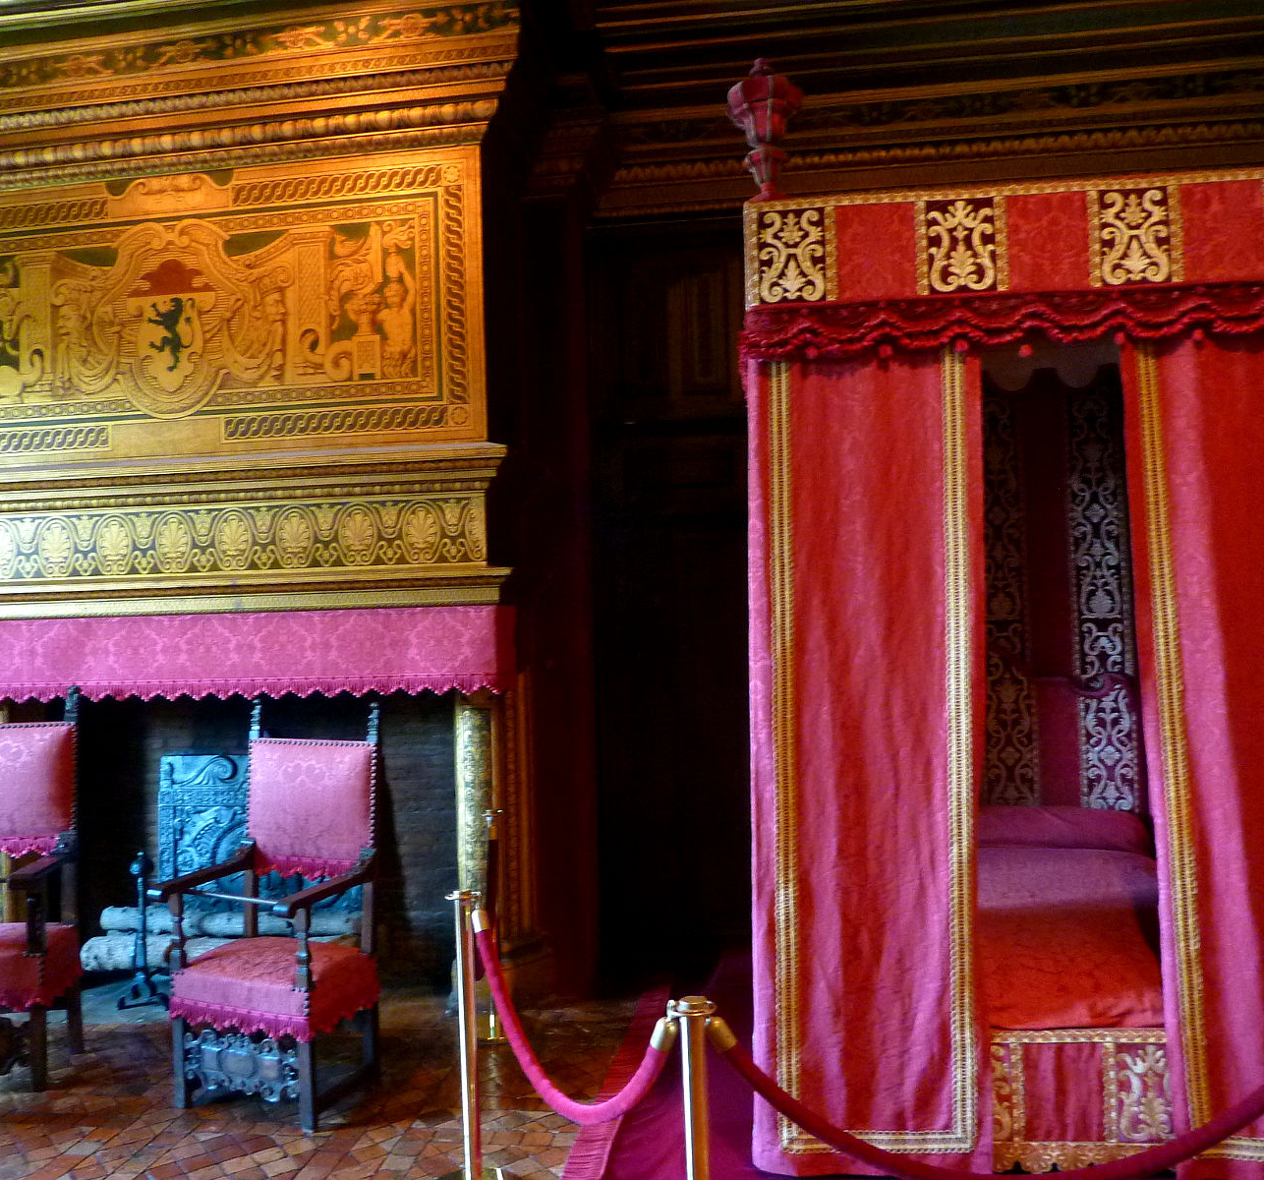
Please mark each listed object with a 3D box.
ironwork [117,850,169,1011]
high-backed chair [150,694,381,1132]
[{"bbox_3d":[-2.174,1.523,5.236,0.230,0.699,0.340,-2,-2,9],"label":"ironwork"},{"bbox_3d":[-1.312,1.132,4.118,0.610,1.400,0.540,-3,-2,23],"label":"high-backed chair"}]

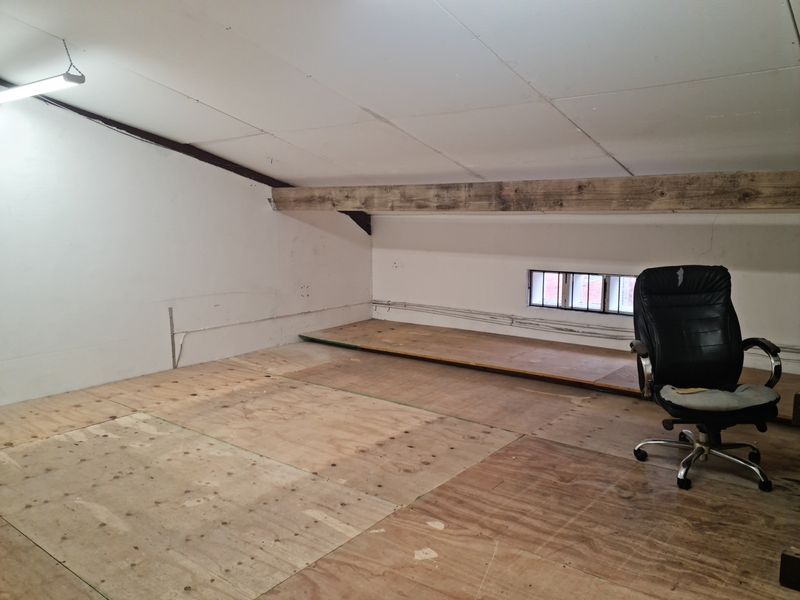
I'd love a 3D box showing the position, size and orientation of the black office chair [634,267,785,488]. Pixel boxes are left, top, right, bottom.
[{"bbox_3d":[1.653,0.374,3.377,0.700,1.100,0.740,0,8,1],"label":"black office chair"}]

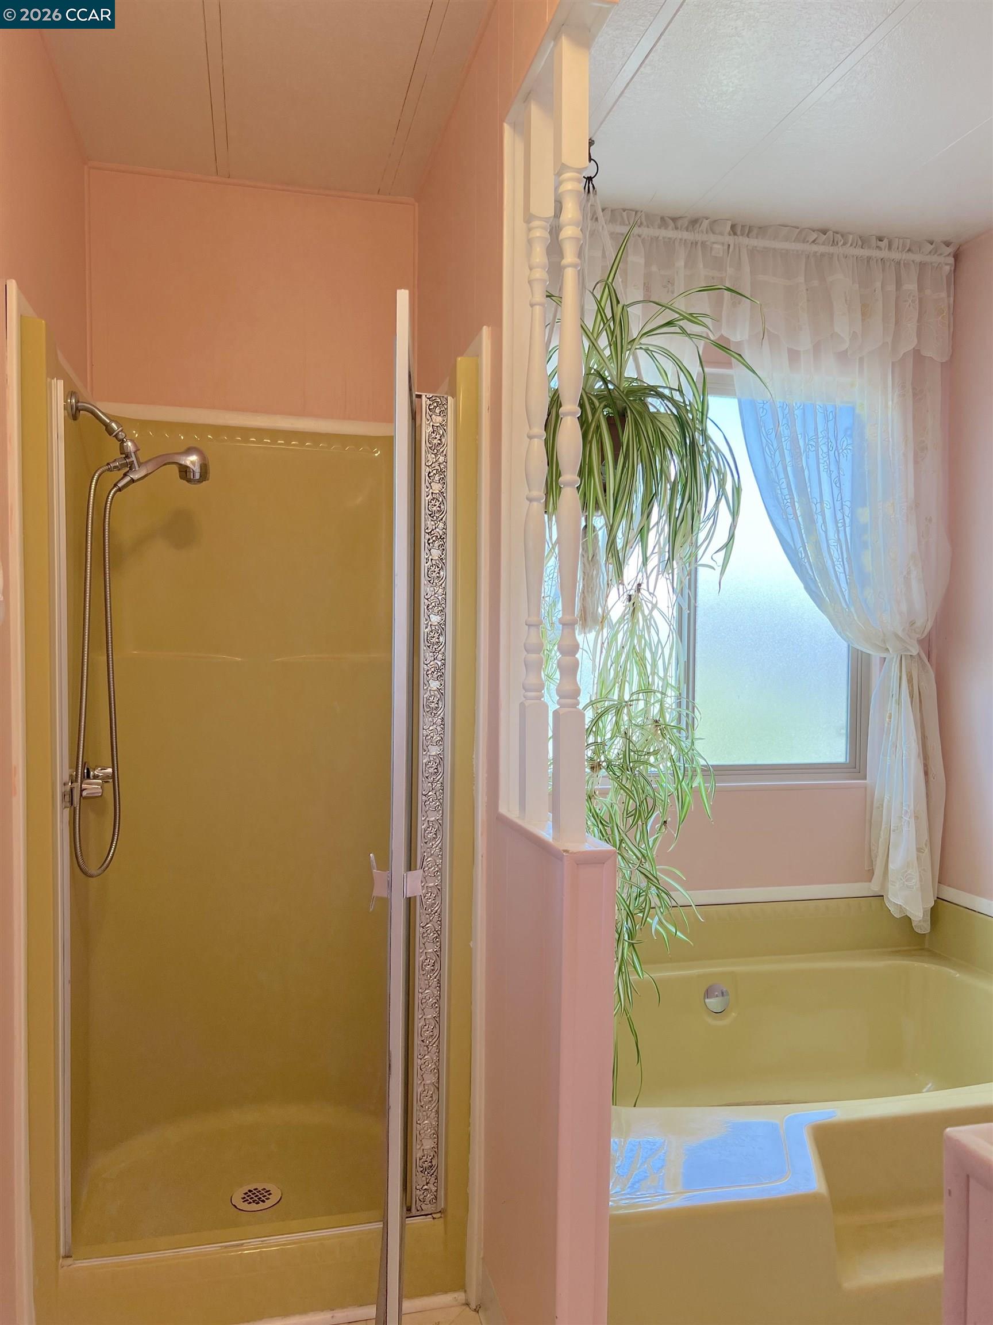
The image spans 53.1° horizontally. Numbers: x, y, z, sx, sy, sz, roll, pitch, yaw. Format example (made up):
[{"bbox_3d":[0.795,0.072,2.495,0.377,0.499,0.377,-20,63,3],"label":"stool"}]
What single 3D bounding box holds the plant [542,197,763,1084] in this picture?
[{"bbox_3d":[0.286,-0.002,2.292,0.615,2.046,0.602,0,1,-14],"label":"plant"}]

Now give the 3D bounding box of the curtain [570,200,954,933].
[{"bbox_3d":[0.644,-0.206,2.709,1.381,1.983,0.119,0,1,-14],"label":"curtain"}]

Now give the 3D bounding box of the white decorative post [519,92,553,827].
[{"bbox_3d":[0.067,-0.332,1.663,0.039,1.191,0.039,0,1,-14],"label":"white decorative post"}]

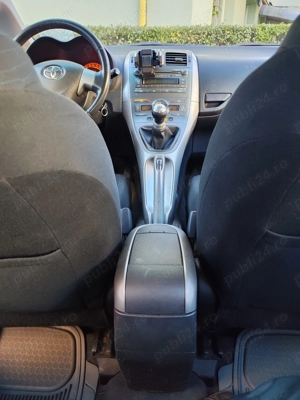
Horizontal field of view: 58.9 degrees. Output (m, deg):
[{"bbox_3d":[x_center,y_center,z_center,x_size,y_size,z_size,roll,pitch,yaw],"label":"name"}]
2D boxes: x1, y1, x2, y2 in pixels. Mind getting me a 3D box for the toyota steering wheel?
[{"bbox_3d":[-0.318,-0.423,0.924,0.370,0.370,0.115,1,3,2],"label":"toyota steering wheel"}]

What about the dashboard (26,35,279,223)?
[{"bbox_3d":[0.048,-0.354,1.062,1.330,0.550,0.780,1,30,2],"label":"dashboard"}]

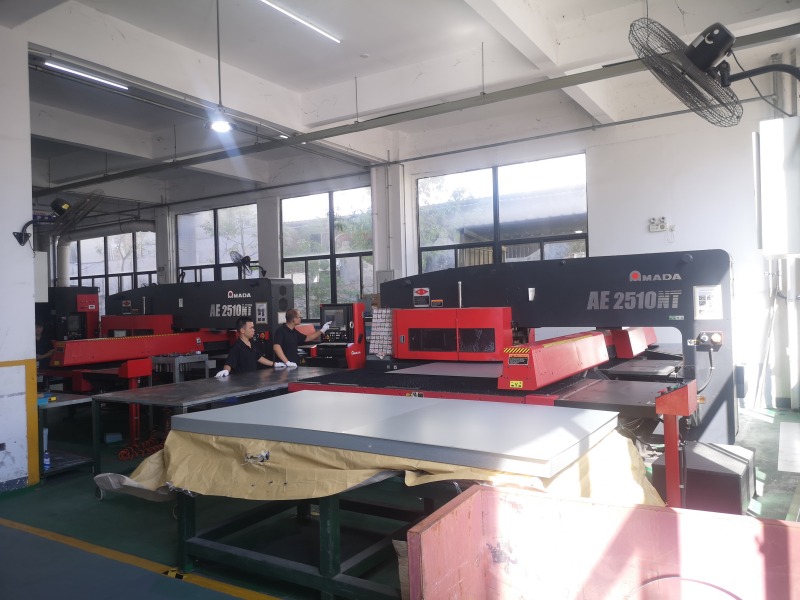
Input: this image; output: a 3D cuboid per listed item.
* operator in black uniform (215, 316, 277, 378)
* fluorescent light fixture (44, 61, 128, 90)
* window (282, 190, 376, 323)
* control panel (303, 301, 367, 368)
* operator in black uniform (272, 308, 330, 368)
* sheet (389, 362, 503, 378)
[{"bbox_3d":[-1.887,0.963,7.810,0.500,1.520,0.900,-2,0,26],"label":"operator in black uniform"},{"bbox_3d":[-4.367,-3.113,8.775,0.100,0.080,1.220,-2,-1,32],"label":"fluorescent light fixture"},{"bbox_3d":[-1.418,-0.901,13.049,2.800,2.720,0.130,-2,-1,32],"label":"window"},{"bbox_3d":[-0.859,0.871,8.699,0.650,1.660,0.580,-2,-1,32],"label":"control panel"},{"bbox_3d":[-1.368,0.914,8.488,0.700,1.600,0.580,-2,0,17],"label":"operator in black uniform"},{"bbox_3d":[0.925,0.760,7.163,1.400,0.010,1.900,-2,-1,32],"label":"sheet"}]

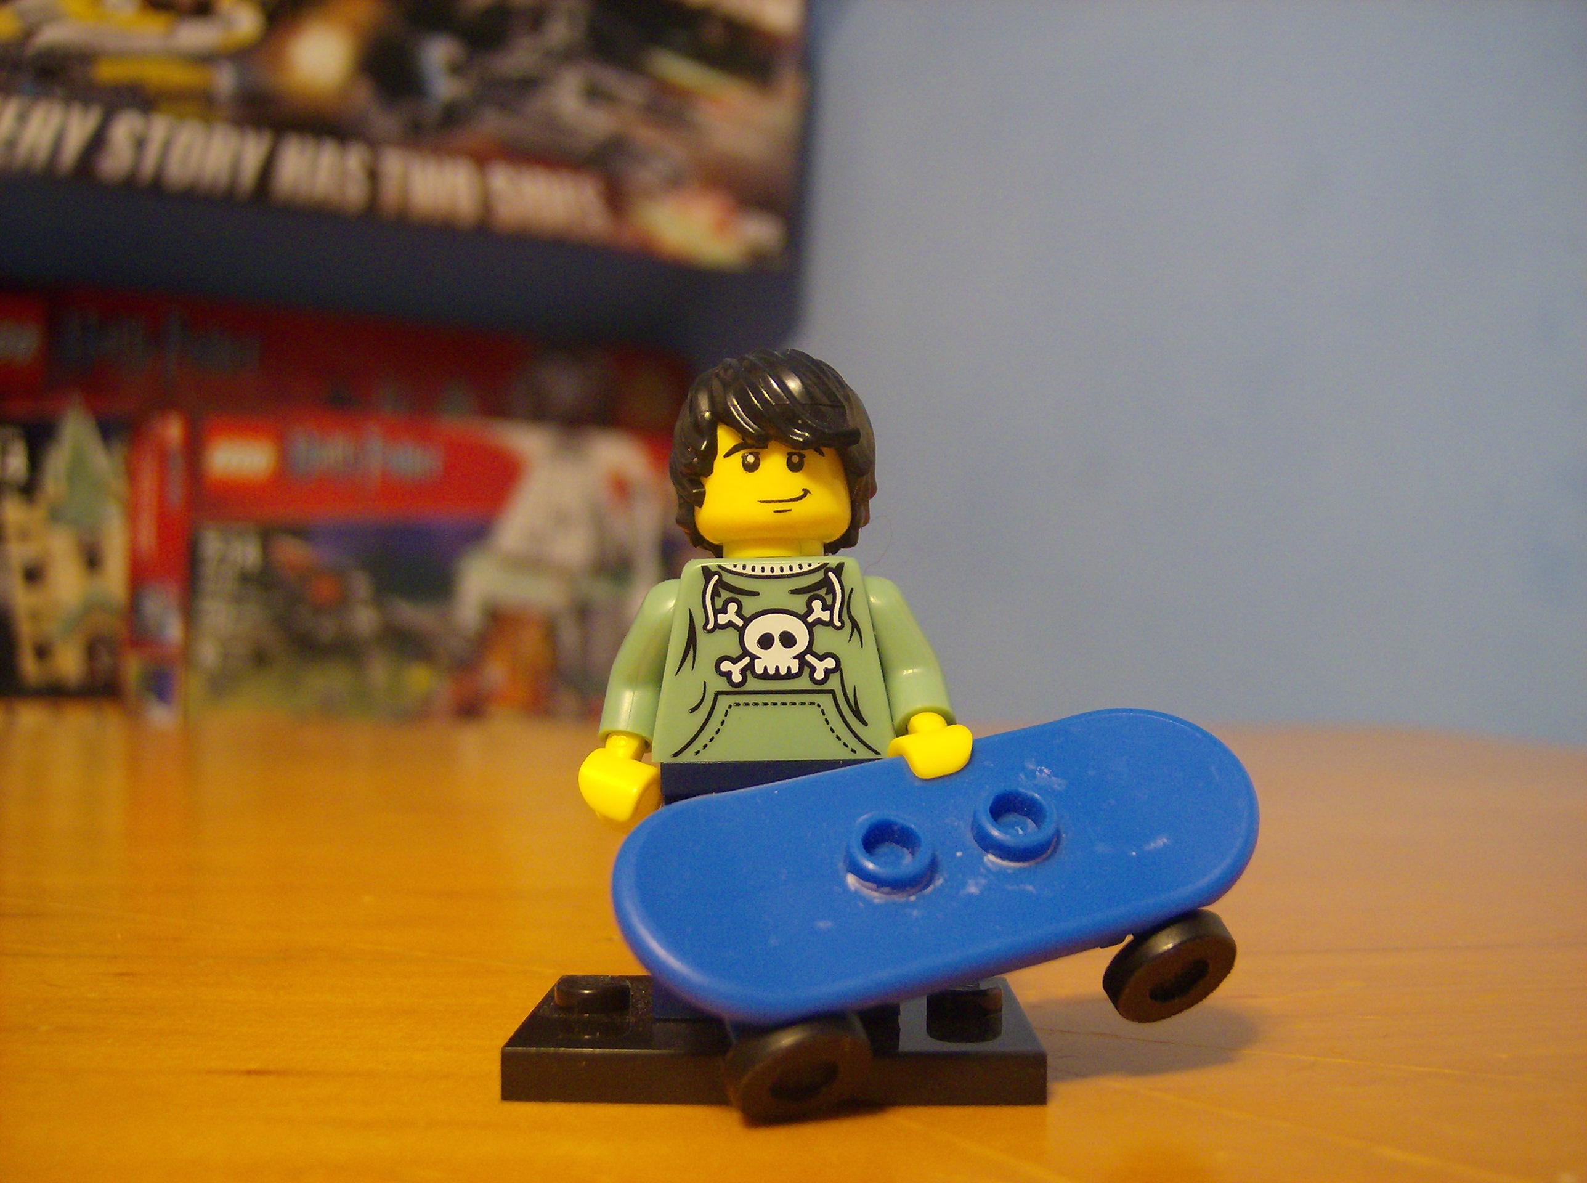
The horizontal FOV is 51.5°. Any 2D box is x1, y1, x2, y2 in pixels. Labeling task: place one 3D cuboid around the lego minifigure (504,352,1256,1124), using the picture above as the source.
[{"bbox_3d":[0.006,0.007,0.106,0.045,0.046,0.029,0,-3,1],"label":"lego minifigure"}]

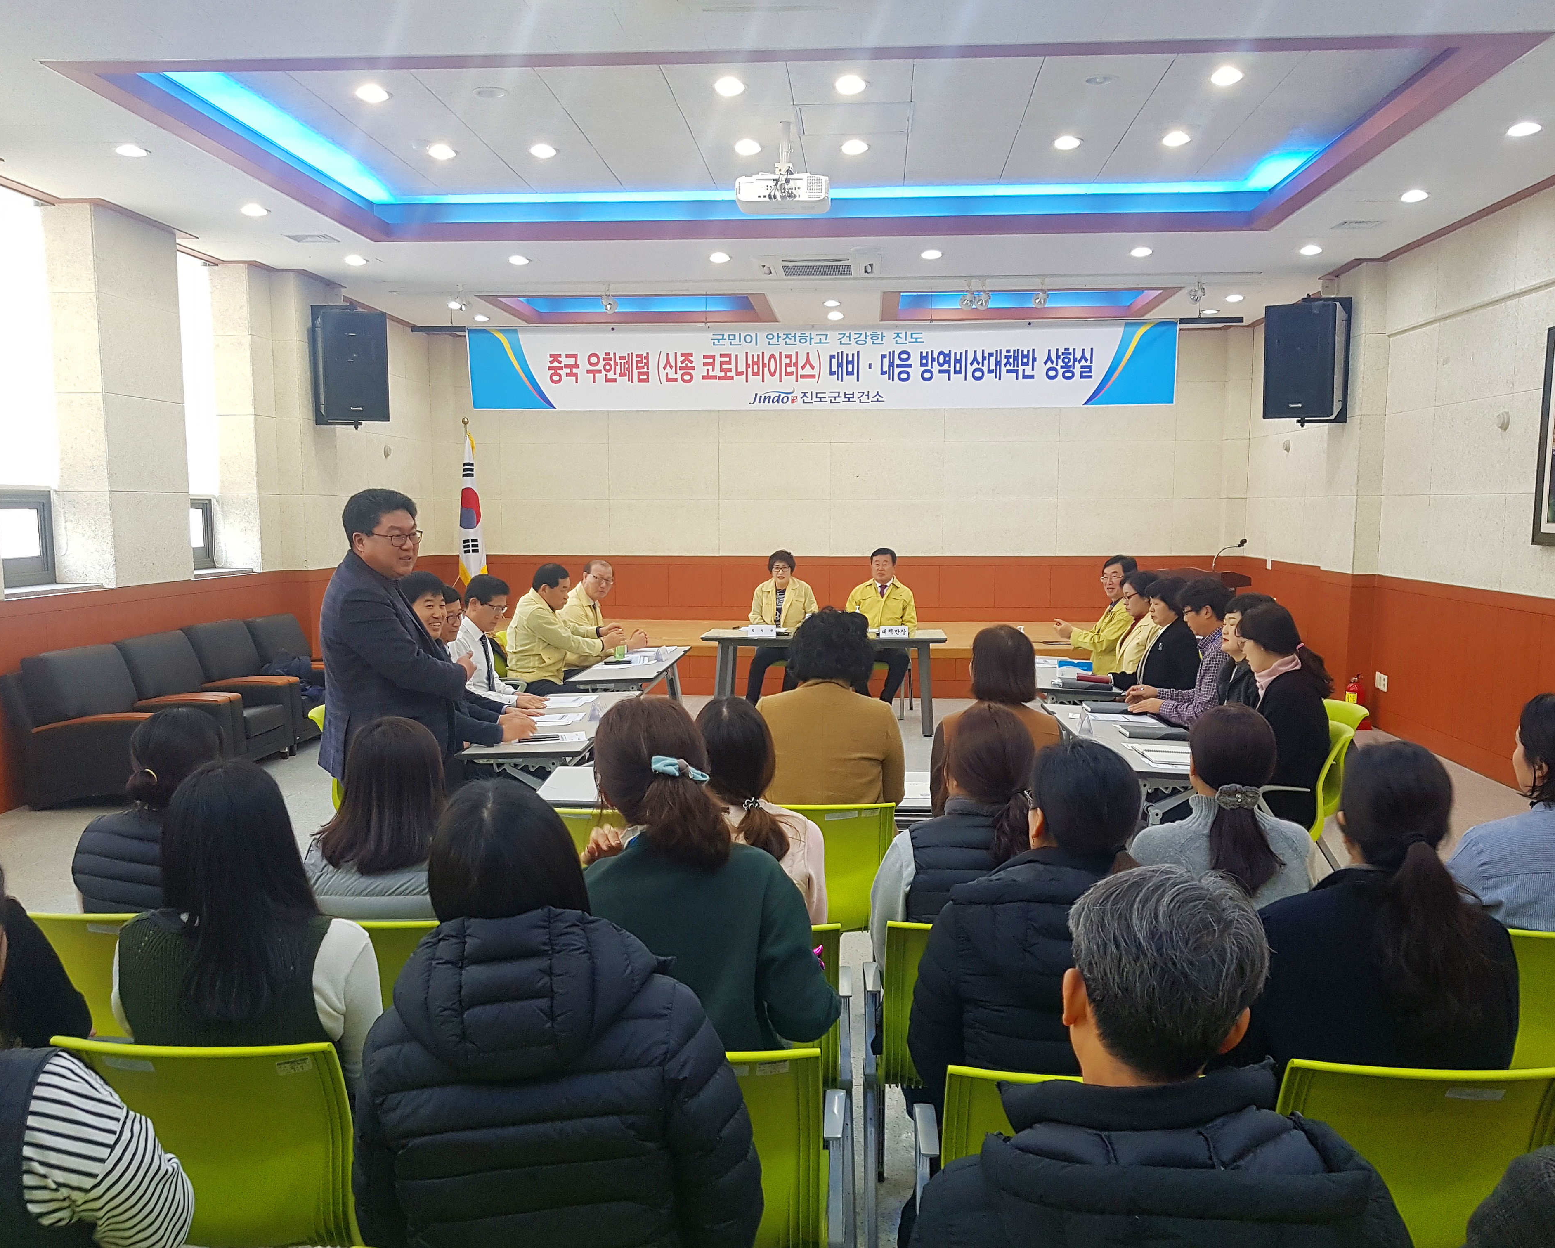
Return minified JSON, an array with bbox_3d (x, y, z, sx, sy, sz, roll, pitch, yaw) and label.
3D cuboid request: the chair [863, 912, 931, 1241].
[{"bbox_3d":[0.474,1.024,2.872,0.560,0.840,0.580,1,5,4],"label":"chair"}]

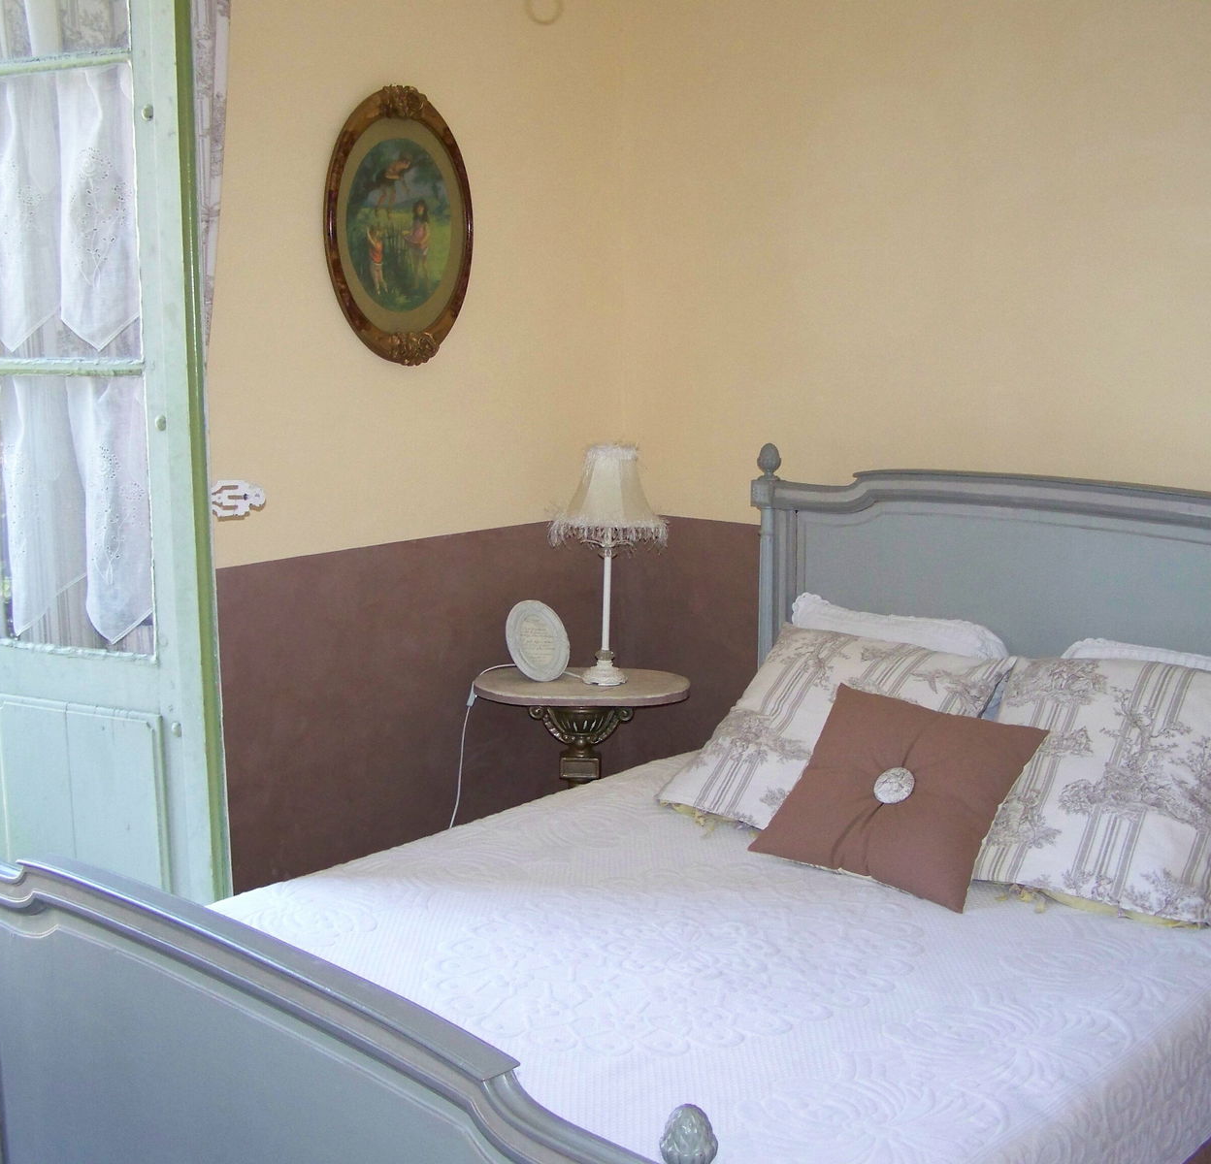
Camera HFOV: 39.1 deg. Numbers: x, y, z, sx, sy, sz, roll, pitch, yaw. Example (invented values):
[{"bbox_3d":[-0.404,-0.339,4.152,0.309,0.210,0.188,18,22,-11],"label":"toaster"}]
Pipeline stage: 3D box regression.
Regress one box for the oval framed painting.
[{"bbox_3d":[-0.435,-0.765,3.655,0.045,0.594,0.413,9,13,43],"label":"oval framed painting"}]

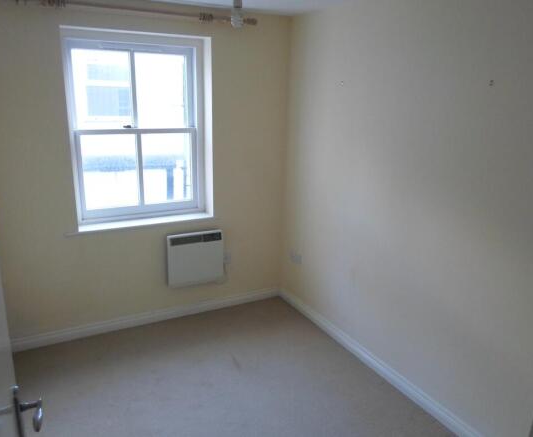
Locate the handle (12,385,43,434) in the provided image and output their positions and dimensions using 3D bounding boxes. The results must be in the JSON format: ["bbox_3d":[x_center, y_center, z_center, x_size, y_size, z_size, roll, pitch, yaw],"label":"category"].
[{"bbox_3d":[-0.546,0.472,0.968,0.062,0.155,0.125,-6,17,-27],"label":"handle"}]

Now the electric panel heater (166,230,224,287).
[{"bbox_3d":[-0.569,0.327,3.403,0.445,0.420,0.085,-6,17,-27],"label":"electric panel heater"}]

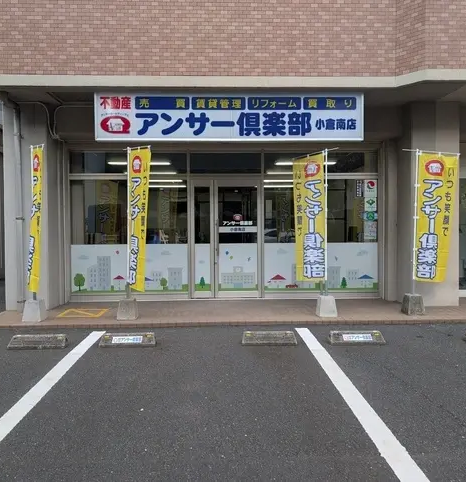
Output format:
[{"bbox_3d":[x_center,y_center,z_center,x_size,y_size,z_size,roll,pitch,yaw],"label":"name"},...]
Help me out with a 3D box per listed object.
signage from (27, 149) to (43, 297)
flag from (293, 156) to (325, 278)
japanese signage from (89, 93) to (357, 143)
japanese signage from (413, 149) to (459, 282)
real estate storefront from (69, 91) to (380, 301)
[{"bbox_3d":[-2.560,-0.290,5.790,0.130,1.820,0.600,-1,2,-33],"label":"signage"},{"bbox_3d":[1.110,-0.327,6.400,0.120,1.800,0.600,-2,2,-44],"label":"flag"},{"bbox_3d":[-0.056,-1.736,6.310,3.770,0.680,0.180,0,1,-2],"label":"japanese signage"},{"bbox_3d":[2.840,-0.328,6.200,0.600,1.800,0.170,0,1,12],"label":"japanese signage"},{"bbox_3d":[-0.100,-0.550,7.000,5.250,3.100,1.200,0,1,-2],"label":"real estate storefront"}]

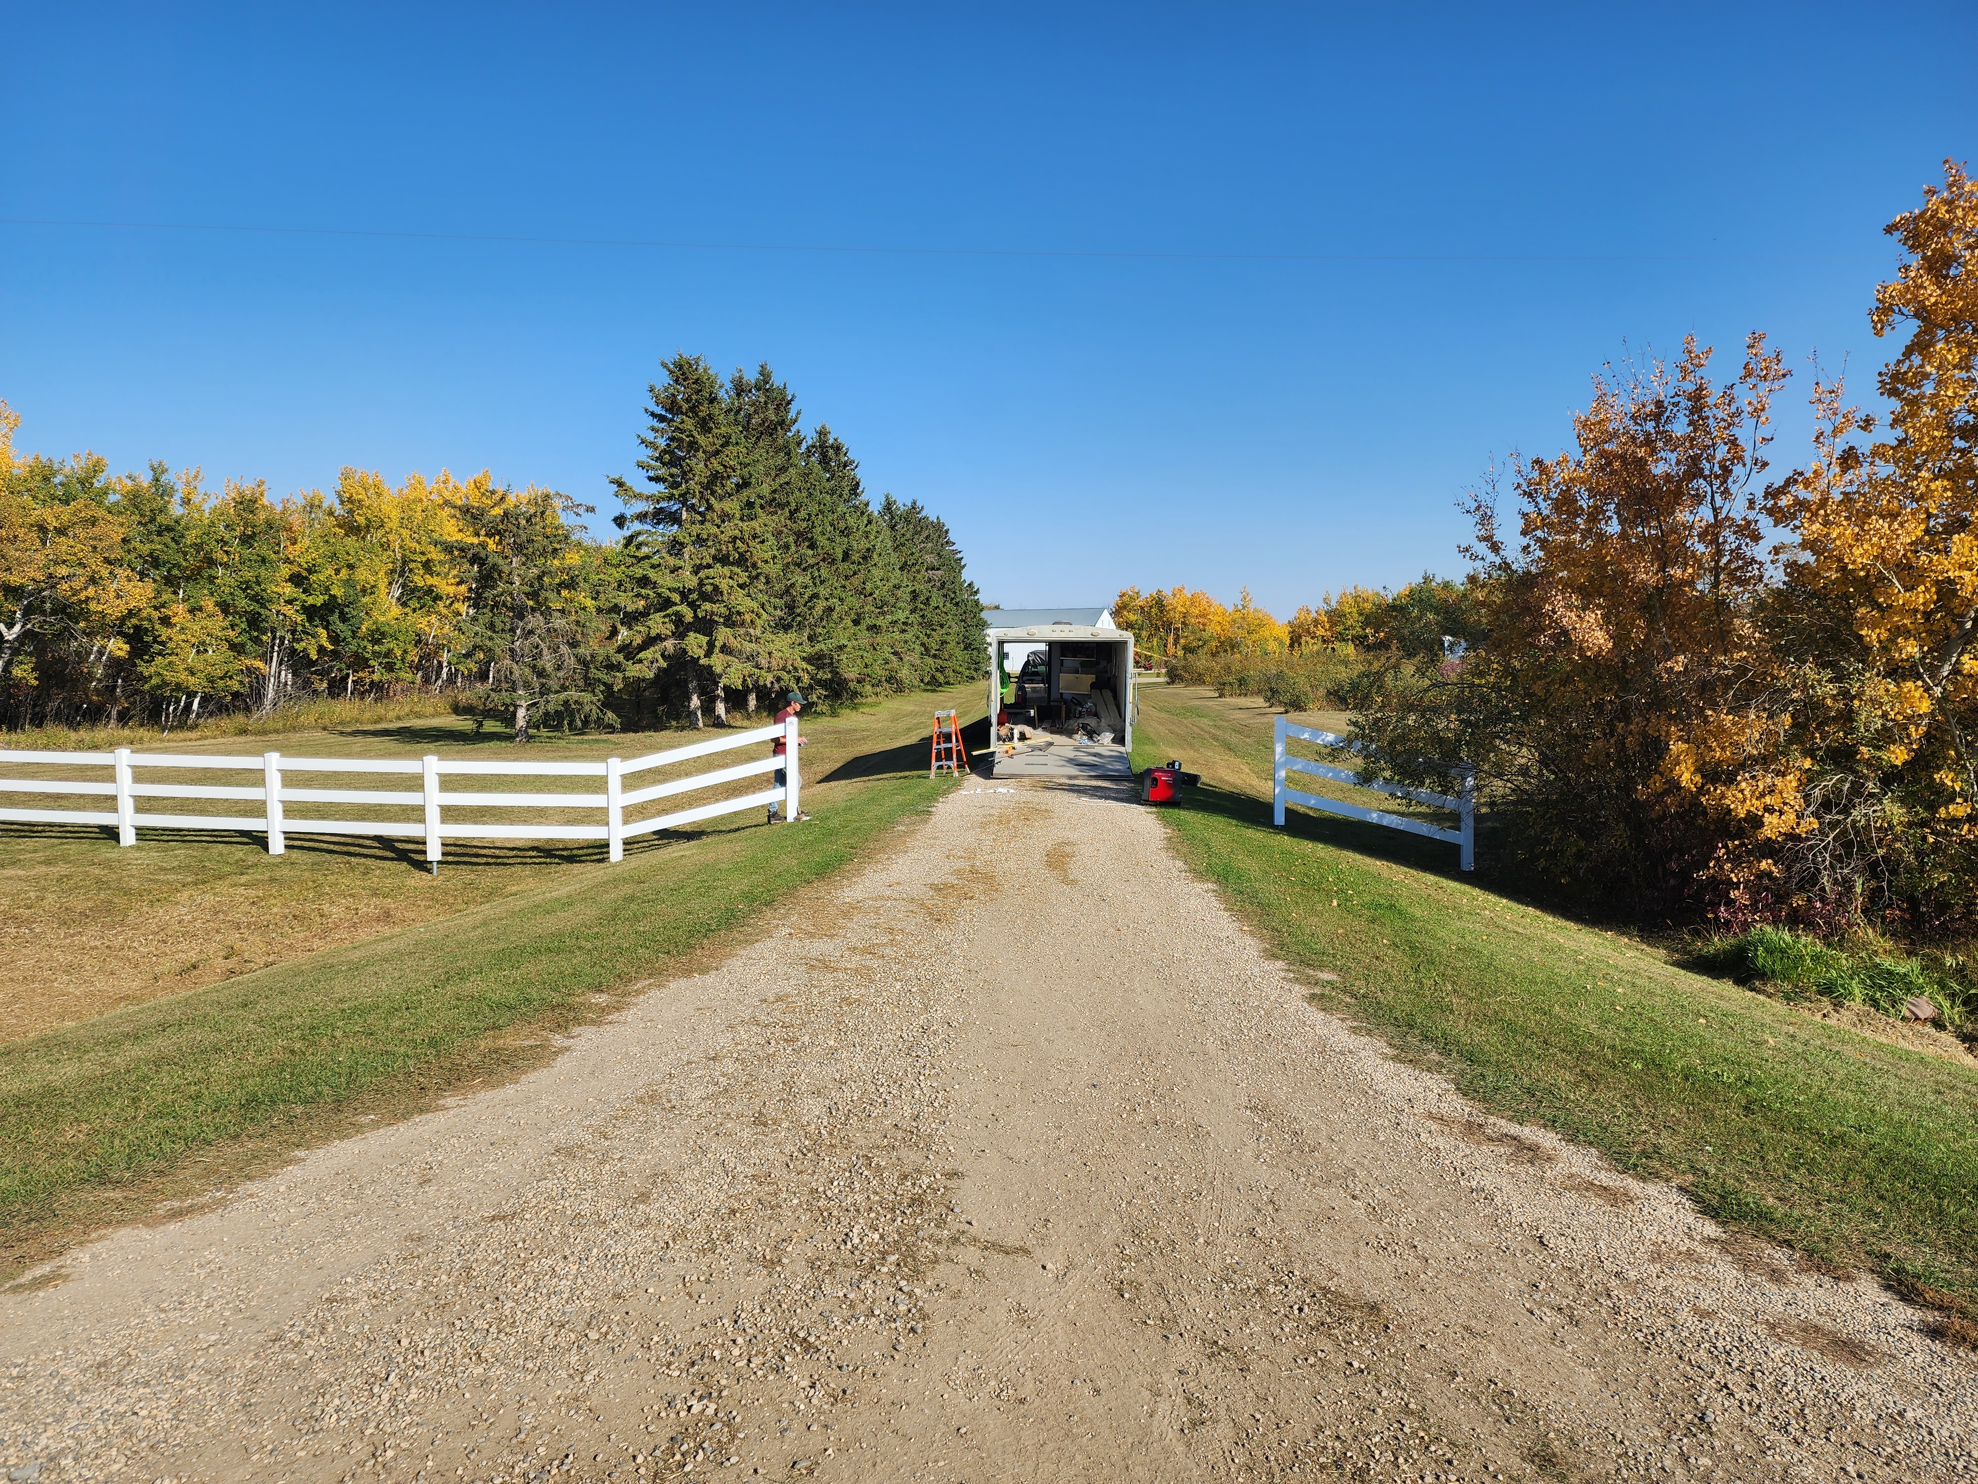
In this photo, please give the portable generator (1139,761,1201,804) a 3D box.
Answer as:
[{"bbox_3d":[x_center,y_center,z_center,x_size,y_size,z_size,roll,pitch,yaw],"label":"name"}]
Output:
[{"bbox_3d":[2.410,0.630,18.300,0.580,0.500,0.450,3,3,6],"label":"portable generator"}]

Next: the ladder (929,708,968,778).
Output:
[{"bbox_3d":[-0.695,0.030,22.650,0.500,1.140,0.700,-2,5,19],"label":"ladder"}]

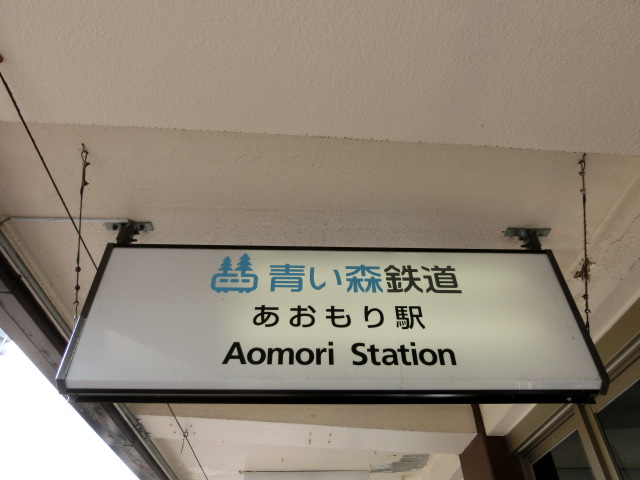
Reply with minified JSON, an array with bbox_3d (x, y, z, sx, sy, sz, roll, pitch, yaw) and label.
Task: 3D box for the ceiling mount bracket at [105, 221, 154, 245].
[{"bbox_3d":[-0.837,-0.006,1.993,0.200,0.138,0.058,1,-41,-2],"label":"ceiling mount bracket"}]

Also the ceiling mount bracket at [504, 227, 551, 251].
[{"bbox_3d":[0.943,0.020,2.051,0.200,0.138,0.058,1,-41,-2],"label":"ceiling mount bracket"}]

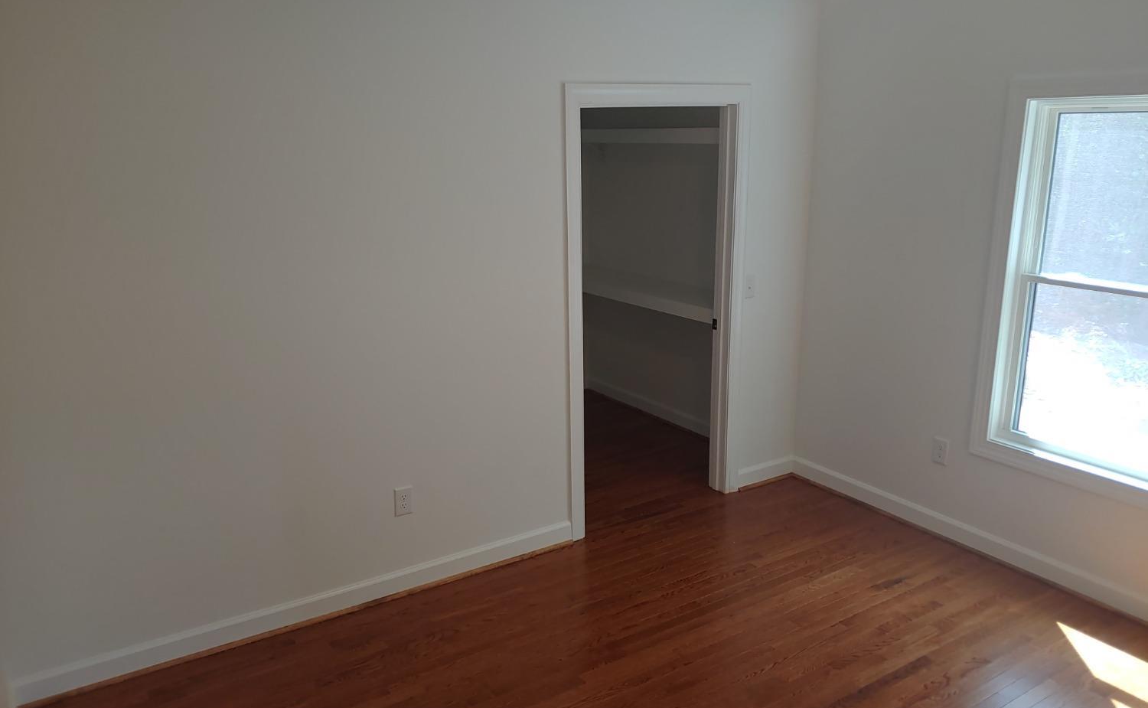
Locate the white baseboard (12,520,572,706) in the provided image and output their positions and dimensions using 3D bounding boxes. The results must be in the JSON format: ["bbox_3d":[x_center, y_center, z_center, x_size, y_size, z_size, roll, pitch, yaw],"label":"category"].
[{"bbox_3d":[-0.987,1.025,3.447,2.290,0.116,0.020,-9,17,-30],"label":"white baseboard"}]

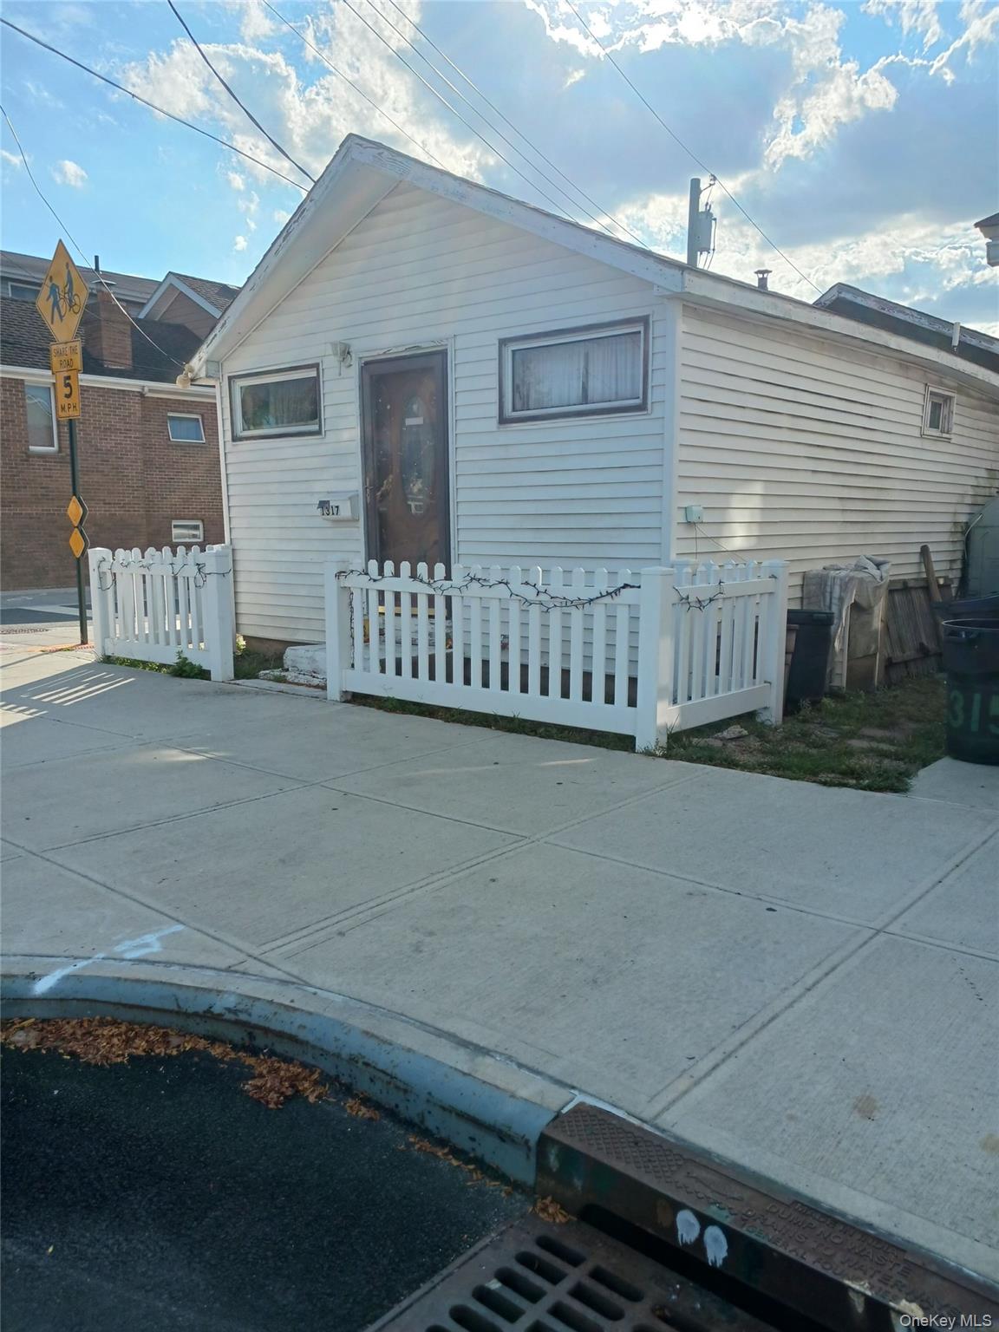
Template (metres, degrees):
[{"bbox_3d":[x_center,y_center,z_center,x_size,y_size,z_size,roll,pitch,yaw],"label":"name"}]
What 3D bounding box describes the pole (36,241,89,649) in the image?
[{"bbox_3d":[-4.014,-2.033,9.833,1.040,3.740,0.090,7,11,40],"label":"pole"}]

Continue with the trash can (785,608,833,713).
[{"bbox_3d":[1.819,-0.049,6.617,0.530,0.630,0.480,4,9,25],"label":"trash can"}]

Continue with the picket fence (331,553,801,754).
[{"bbox_3d":[0.235,-0.182,6.408,2.640,0.935,1.170,7,11,42],"label":"picket fence"}]

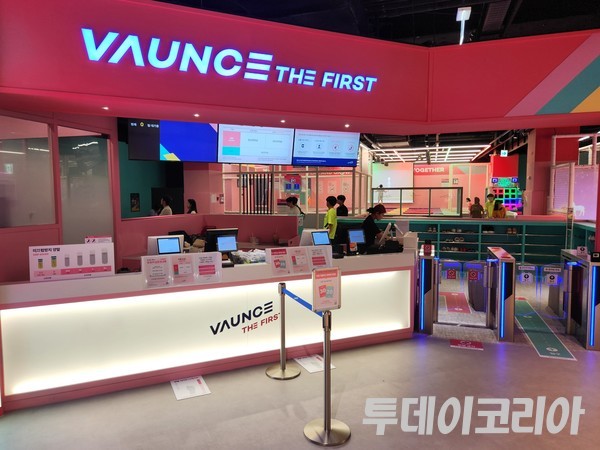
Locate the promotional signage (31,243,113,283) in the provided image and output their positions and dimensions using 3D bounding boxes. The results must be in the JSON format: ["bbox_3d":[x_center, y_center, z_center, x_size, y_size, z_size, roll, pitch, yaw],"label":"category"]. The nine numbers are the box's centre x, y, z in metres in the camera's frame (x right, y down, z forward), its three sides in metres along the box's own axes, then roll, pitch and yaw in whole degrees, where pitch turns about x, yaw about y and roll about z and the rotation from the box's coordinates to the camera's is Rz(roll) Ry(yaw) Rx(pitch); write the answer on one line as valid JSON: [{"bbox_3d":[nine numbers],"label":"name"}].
[{"bbox_3d":[-2.095,0.344,3.660,0.670,0.315,0.030,-2,2,-20],"label":"promotional signage"}]

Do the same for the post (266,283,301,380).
[{"bbox_3d":[-0.172,1.042,4.028,0.355,0.910,0.355,0,3,0],"label":"post"}]

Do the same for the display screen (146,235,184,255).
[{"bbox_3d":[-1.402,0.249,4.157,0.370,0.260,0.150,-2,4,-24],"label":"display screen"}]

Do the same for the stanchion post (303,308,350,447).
[{"bbox_3d":[0.212,1.131,3.045,0.357,0.955,0.357,0,4,0],"label":"stanchion post"}]

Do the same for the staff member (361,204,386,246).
[{"bbox_3d":[1.018,0.578,5.550,0.450,1.680,0.460,0,4,8],"label":"staff member"}]

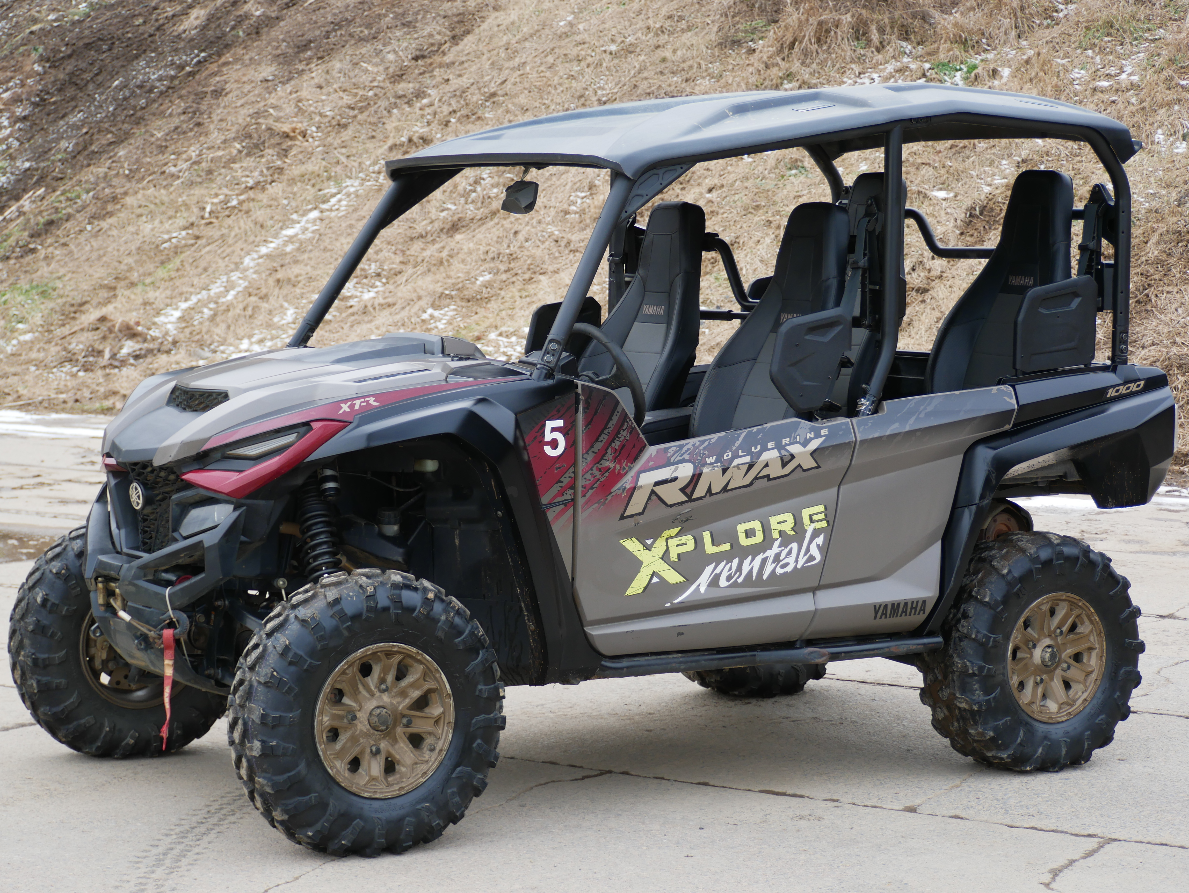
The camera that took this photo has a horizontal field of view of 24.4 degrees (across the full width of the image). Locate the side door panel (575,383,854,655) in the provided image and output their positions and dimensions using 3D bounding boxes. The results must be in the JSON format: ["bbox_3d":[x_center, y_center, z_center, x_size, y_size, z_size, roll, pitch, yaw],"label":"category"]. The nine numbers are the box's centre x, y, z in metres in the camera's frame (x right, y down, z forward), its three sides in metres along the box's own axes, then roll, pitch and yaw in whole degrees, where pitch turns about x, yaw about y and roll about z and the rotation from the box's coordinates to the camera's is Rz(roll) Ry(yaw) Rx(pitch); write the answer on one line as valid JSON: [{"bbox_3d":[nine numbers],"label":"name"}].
[{"bbox_3d":[0.329,0.187,7.714,0.955,0.745,0.110,-2,5,-33],"label":"side door panel"}]

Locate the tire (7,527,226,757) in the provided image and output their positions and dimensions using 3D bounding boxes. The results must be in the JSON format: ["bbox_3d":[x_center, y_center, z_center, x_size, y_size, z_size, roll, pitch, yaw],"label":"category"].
[{"bbox_3d":[-1.425,0.578,8.423,0.738,0.728,0.253,-2,5,-30],"label":"tire"}]

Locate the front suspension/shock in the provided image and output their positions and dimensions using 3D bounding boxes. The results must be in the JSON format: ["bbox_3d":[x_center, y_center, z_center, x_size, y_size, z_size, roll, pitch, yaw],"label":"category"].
[{"bbox_3d":[-0.724,0.238,7.317,0.125,0.450,0.120,-2,-9,-33],"label":"front suspension/shock"}]

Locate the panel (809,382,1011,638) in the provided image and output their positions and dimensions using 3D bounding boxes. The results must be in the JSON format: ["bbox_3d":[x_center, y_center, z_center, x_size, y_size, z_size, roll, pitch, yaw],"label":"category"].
[{"bbox_3d":[0.926,0.189,8.097,0.770,0.710,0.110,-2,5,-33],"label":"panel"}]

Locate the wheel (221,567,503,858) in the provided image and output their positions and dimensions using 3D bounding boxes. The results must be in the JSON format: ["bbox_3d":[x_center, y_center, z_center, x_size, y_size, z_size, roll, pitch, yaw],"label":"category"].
[{"bbox_3d":[-0.586,0.684,7.115,0.738,0.728,0.253,-2,5,-30],"label":"wheel"}]

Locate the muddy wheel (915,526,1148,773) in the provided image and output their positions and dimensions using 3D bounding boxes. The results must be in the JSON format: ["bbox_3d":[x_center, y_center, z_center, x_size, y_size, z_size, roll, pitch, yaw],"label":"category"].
[{"bbox_3d":[1.329,0.618,8.338,0.738,0.728,0.253,-2,5,-33],"label":"muddy wheel"}]

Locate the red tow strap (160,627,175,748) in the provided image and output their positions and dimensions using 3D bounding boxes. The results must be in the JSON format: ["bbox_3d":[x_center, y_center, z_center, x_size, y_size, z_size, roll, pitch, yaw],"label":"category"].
[{"bbox_3d":[-1.134,0.644,7.301,0.025,0.330,0.042,-2,5,-33],"label":"red tow strap"}]

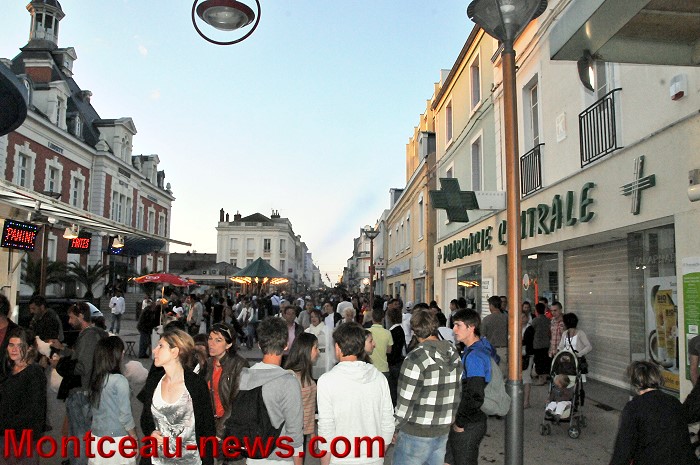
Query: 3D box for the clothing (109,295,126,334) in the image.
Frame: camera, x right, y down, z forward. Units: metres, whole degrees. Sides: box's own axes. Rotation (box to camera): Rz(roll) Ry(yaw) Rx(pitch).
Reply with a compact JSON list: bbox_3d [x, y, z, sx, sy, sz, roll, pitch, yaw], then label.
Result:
[{"bbox_3d":[-9.444,3.363,21.300,0.600,1.500,0.360,3,-7,-24],"label":"clothing"}]

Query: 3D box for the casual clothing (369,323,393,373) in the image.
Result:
[{"bbox_3d":[0.383,1.504,6.800,0.440,0.640,0.280,0,-7,-2],"label":"casual clothing"}]

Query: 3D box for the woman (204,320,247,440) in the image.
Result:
[{"bbox_3d":[-0.844,1.438,3.531,0.330,1.640,0.480,6,-9,-43],"label":"woman"}]

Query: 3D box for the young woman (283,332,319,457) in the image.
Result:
[{"bbox_3d":[-0.383,1.520,3.836,0.310,1.550,0.440,5,-8,-36],"label":"young woman"}]

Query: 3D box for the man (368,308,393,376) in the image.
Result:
[{"bbox_3d":[0.409,1.862,7.400,0.490,1.700,0.330,0,-7,2],"label":"man"}]

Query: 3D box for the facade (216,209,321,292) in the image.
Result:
[{"bbox_3d":[-16.230,4.770,95.589,12.500,16.000,18.000,0,-7,-2],"label":"facade"}]

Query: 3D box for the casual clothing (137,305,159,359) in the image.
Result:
[{"bbox_3d":[-5.715,2.822,14.800,0.500,1.480,0.520,3,-7,-25],"label":"casual clothing"}]

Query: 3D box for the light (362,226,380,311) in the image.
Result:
[{"bbox_3d":[0.914,2.078,22.300,0.720,4.650,0.720,0,-6,0],"label":"light"}]

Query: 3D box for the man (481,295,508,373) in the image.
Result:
[{"bbox_3d":[2.331,1.931,8.400,0.530,1.810,0.360,-1,-7,13],"label":"man"}]

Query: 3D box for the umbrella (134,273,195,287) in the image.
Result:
[{"bbox_3d":[-5.256,1.335,14.900,1.950,0.420,1.950,0,-6,0],"label":"umbrella"}]

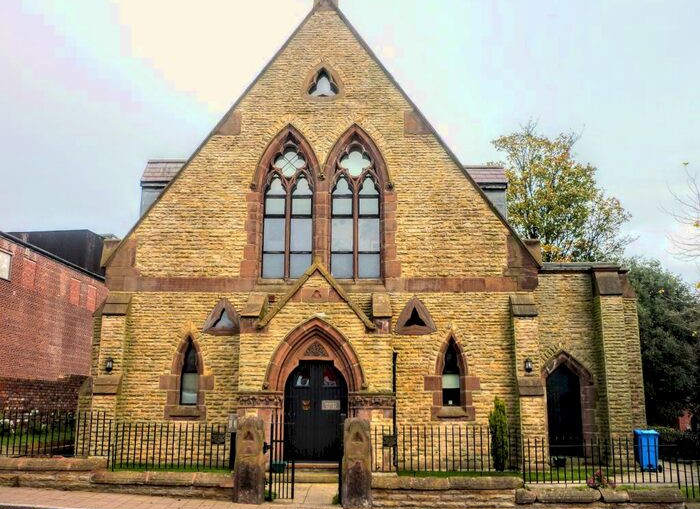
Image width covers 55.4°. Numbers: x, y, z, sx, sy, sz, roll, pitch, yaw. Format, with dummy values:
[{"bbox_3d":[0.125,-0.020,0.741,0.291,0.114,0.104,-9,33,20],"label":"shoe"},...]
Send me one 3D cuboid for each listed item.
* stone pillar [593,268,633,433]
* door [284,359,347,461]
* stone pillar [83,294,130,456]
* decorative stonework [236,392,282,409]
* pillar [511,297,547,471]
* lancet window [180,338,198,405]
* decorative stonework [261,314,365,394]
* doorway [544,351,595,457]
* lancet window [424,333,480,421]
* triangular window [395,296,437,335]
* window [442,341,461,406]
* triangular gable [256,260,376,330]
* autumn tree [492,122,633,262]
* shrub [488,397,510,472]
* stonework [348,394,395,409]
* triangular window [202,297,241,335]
[{"bbox_3d":[7.075,2.912,18.231,0.637,5.140,0.760,0,-11,1],"label":"stone pillar"},{"bbox_3d":[-0.785,3.556,15.192,1.411,2.261,0.120,0,-12,0],"label":"door"},{"bbox_3d":[-6.015,2.991,16.954,0.636,4.132,0.780,0,-11,1],"label":"stone pillar"},{"bbox_3d":[-2.111,3.477,15.918,1.098,0.368,0.400,0,-11,1],"label":"decorative stonework"},{"bbox_3d":[4.456,3.068,16.760,0.586,4.308,0.780,0,-11,1],"label":"pillar"},{"bbox_3d":[-4.195,3.054,17.537,0.481,1.779,0.150,0,-11,1],"label":"lancet window"},{"bbox_3d":[-0.779,2.279,15.212,2.302,1.700,0.400,0,-12,0],"label":"decorative stonework"},{"bbox_3d":[6.232,4.271,19.181,1.540,2.979,0.400,0,-12,0],"label":"doorway"},{"bbox_3d":[2.812,3.364,18.477,1.489,2.387,0.250,0,-10,0],"label":"lancet window"},{"bbox_3d":[1.750,1.619,17.636,1.052,1.003,0.250,0,-12,0],"label":"triangular window"},{"bbox_3d":[2.610,3.071,17.407,0.518,1.738,0.170,0,-11,1],"label":"window"},{"bbox_3d":[-0.765,0.960,15.395,2.742,1.615,0.450,0,-12,0],"label":"triangular gable"},{"bbox_3d":[9.298,0.960,28.440,6.800,13.800,6.600,0,-12,0],"label":"autumn tree"},{"bbox_3d":[3.574,4.287,15.954,0.526,1.745,0.520,0,-12,0],"label":"shrub"},{"bbox_3d":[0.526,3.479,15.872,1.092,0.344,0.400,0,-11,1],"label":"stonework"},{"bbox_3d":[-3.471,1.686,18.423,1.166,1.047,0.200,0,-11,1],"label":"triangular window"}]

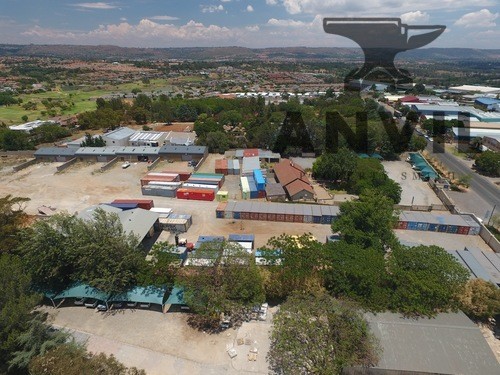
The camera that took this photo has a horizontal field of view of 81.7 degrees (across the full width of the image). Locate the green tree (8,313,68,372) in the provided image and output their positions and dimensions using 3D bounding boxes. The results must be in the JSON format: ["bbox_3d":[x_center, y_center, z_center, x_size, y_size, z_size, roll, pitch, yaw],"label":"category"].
[{"bbox_3d":[-31.600,23.300,43.800,7.600,8.800,7.600,0,25,0],"label":"green tree"}]

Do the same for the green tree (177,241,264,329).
[{"bbox_3d":[-5.200,17.000,53.300,14.000,12.300,13.500,0,25,0],"label":"green tree"}]

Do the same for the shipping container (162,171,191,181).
[{"bbox_3d":[-29.630,-4.560,114.290,12.190,2.600,2.440,2,24,5],"label":"shipping container"}]

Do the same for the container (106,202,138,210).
[{"bbox_3d":[-39.357,6.572,85.689,12.190,2.600,2.440,1,25,3],"label":"container"}]

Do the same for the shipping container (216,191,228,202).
[{"bbox_3d":[-9.010,2.800,95.370,3.200,2.500,2.440,1,25,5],"label":"shipping container"}]

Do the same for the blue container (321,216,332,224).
[{"bbox_3d":[21.900,7.900,83.300,2.440,2.550,6.060,3,24,8],"label":"blue container"}]

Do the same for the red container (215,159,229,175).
[{"bbox_3d":[-11.555,-8.630,119.437,5.000,2.600,12.100,-2,25,-4],"label":"red container"}]

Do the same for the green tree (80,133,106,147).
[{"bbox_3d":[-76.900,-22.800,142.000,11.300,8.300,8.500,0,25,0],"label":"green tree"}]

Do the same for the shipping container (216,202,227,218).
[{"bbox_3d":[-8.430,6.713,87.151,2.440,2.590,6.060,3,26,5],"label":"shipping container"}]

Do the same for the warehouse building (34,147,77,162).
[{"bbox_3d":[-89.450,-15.440,135.160,19.000,4.000,8.300,1,25,4],"label":"warehouse building"}]

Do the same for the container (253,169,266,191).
[{"bbox_3d":[3.180,-2.940,100.460,2.440,2.590,12.190,-3,25,-5],"label":"container"}]

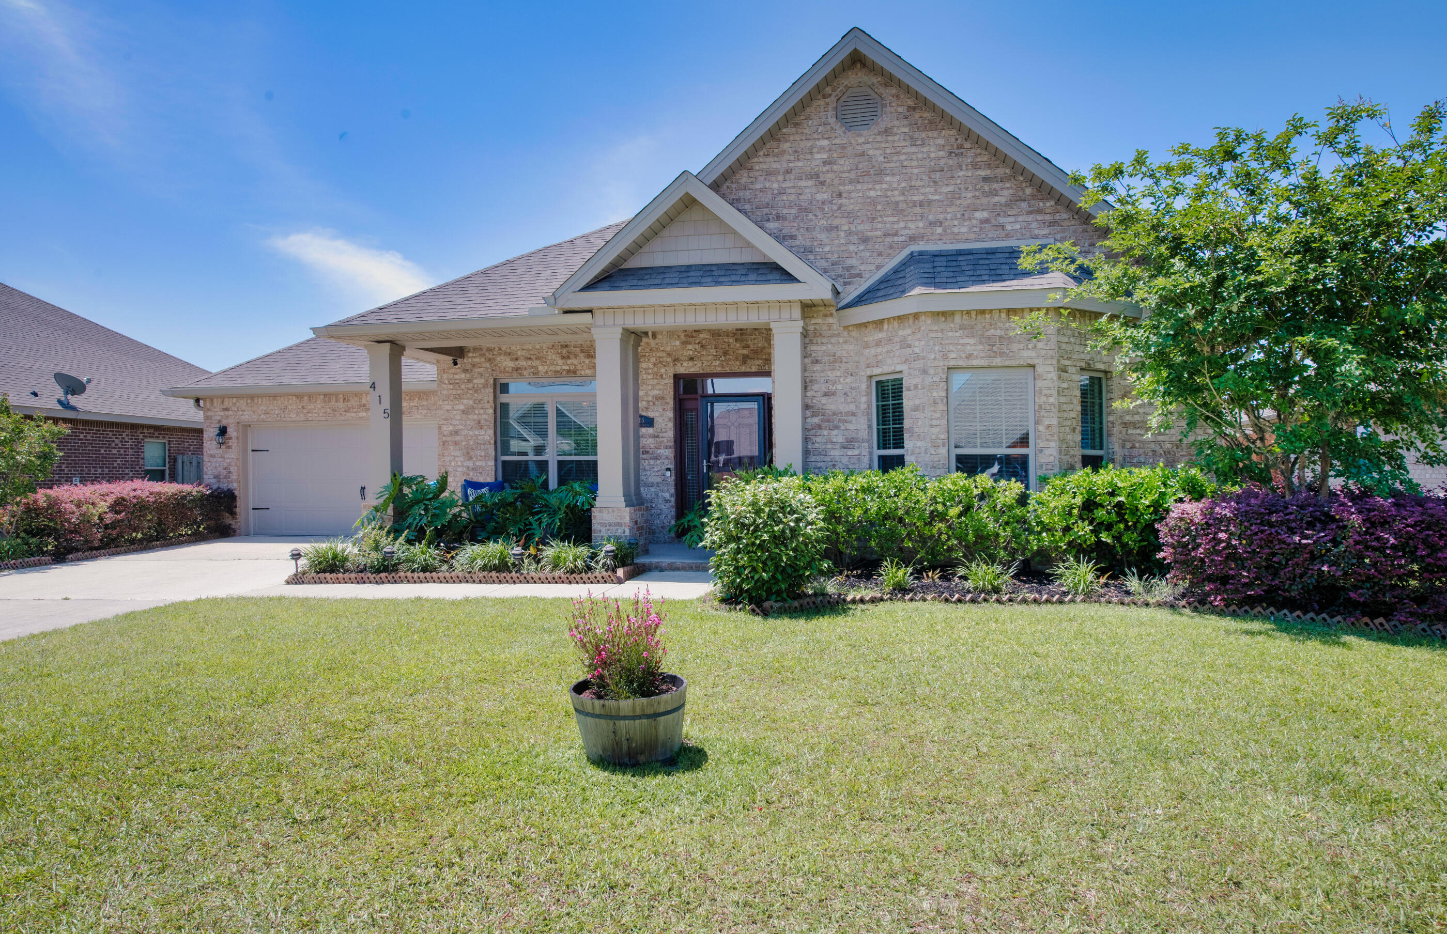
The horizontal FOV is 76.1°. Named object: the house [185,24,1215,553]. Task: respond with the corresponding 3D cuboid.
[{"bbox_3d":[-1.921,-1.972,17.779,17.600,6.500,14.000,-1,0,8],"label":"house"}]

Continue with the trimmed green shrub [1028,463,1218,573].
[{"bbox_3d":[4.200,0.518,9.799,1.820,1.100,1.200,-1,0,8],"label":"trimmed green shrub"}]

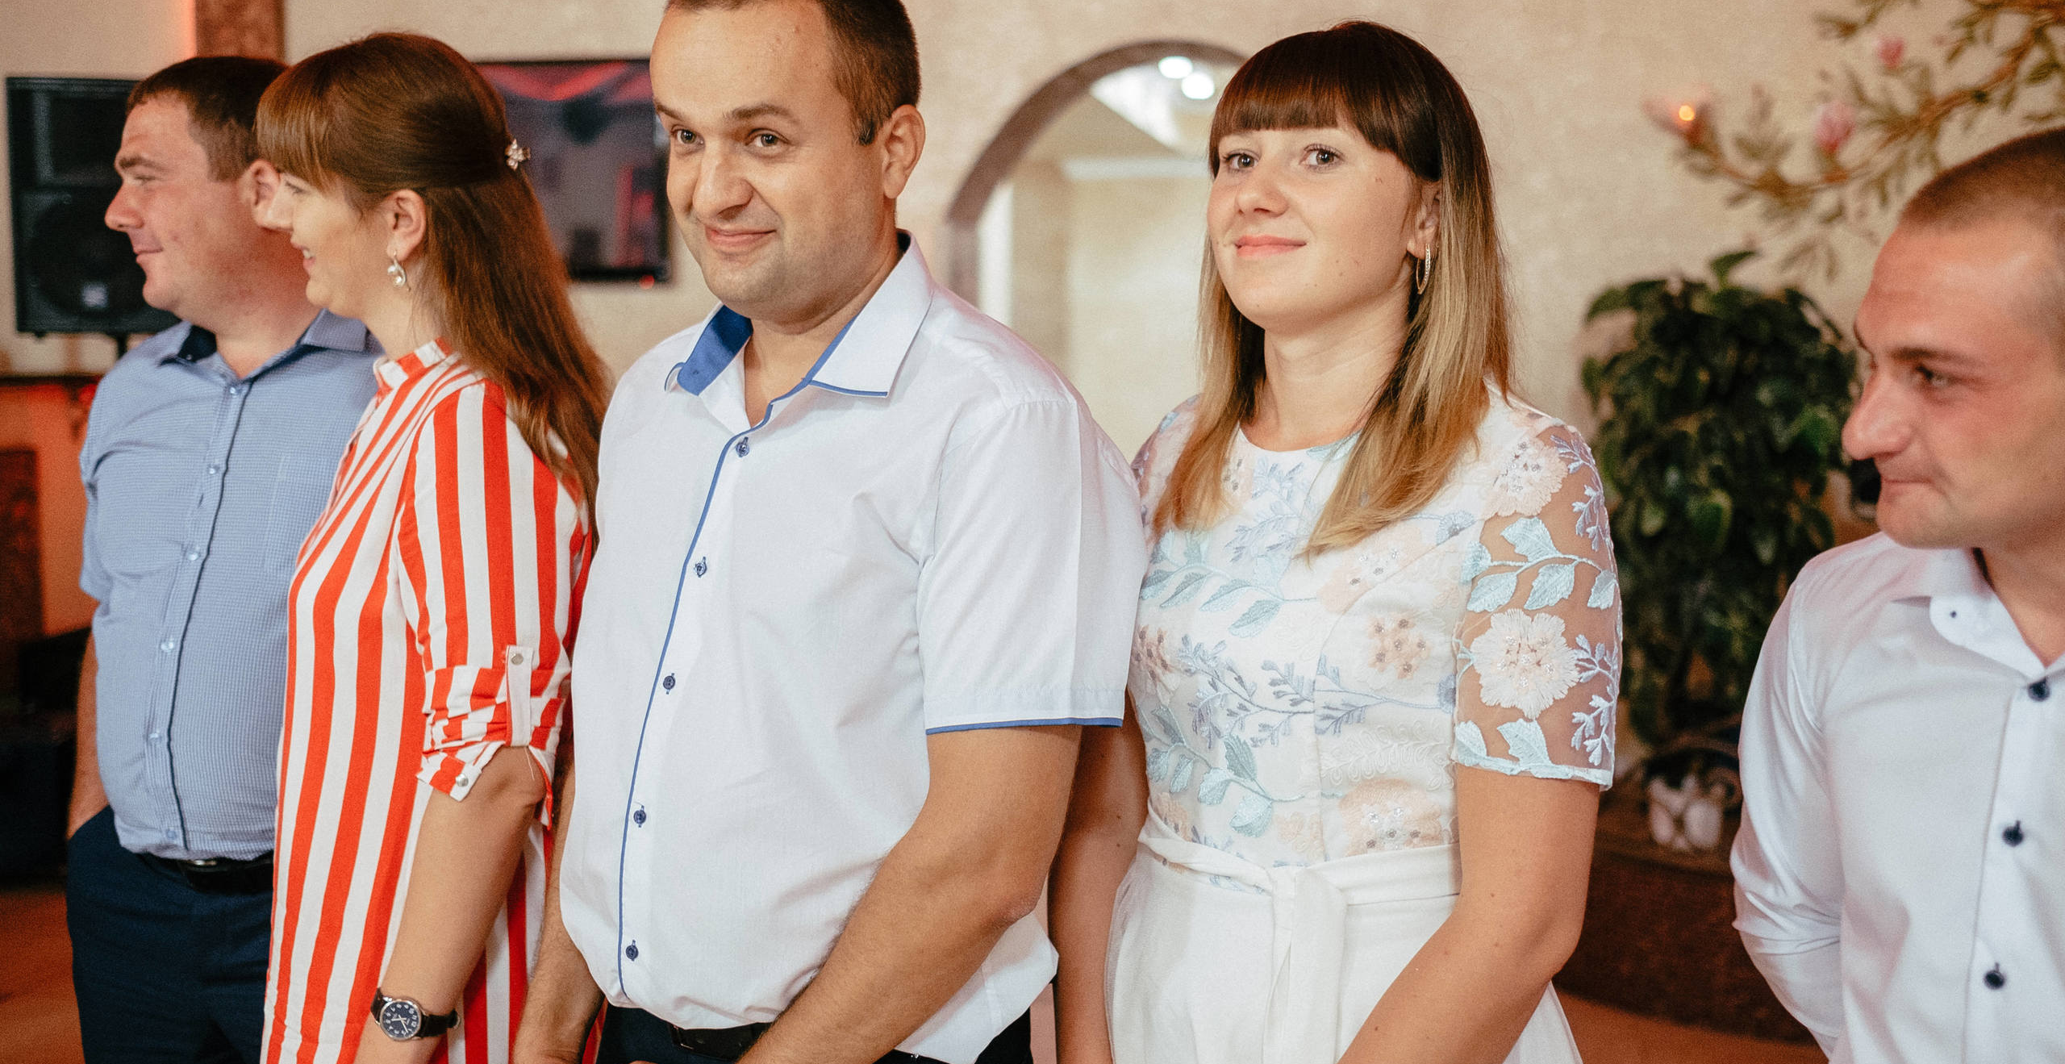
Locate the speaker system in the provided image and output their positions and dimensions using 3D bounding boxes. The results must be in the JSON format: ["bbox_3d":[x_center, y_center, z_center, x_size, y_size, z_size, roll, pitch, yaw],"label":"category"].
[{"bbox_3d":[-2.460,-0.865,5.407,0.420,0.670,0.380,0,5,-9],"label":"speaker system"}]

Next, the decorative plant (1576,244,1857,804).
[{"bbox_3d":[1.679,-0.010,4.900,0.620,1.290,0.580,1,5,9],"label":"decorative plant"}]

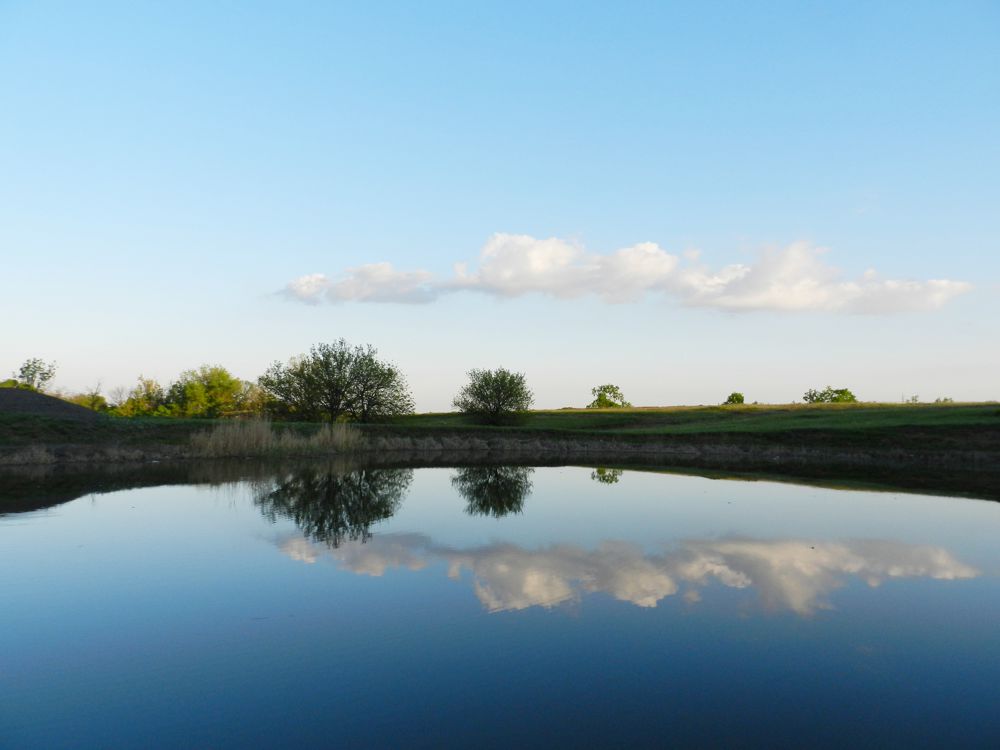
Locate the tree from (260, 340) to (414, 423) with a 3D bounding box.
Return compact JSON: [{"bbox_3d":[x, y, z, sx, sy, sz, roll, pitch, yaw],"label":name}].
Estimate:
[{"bbox_3d":[-10.580,0.520,47.000,9.780,5.660,8.000,2,-4,-13],"label":"tree"}]

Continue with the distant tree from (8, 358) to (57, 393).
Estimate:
[{"bbox_3d":[-49.200,0.370,76.000,4.240,4.210,4.500,3,-4,-33],"label":"distant tree"}]

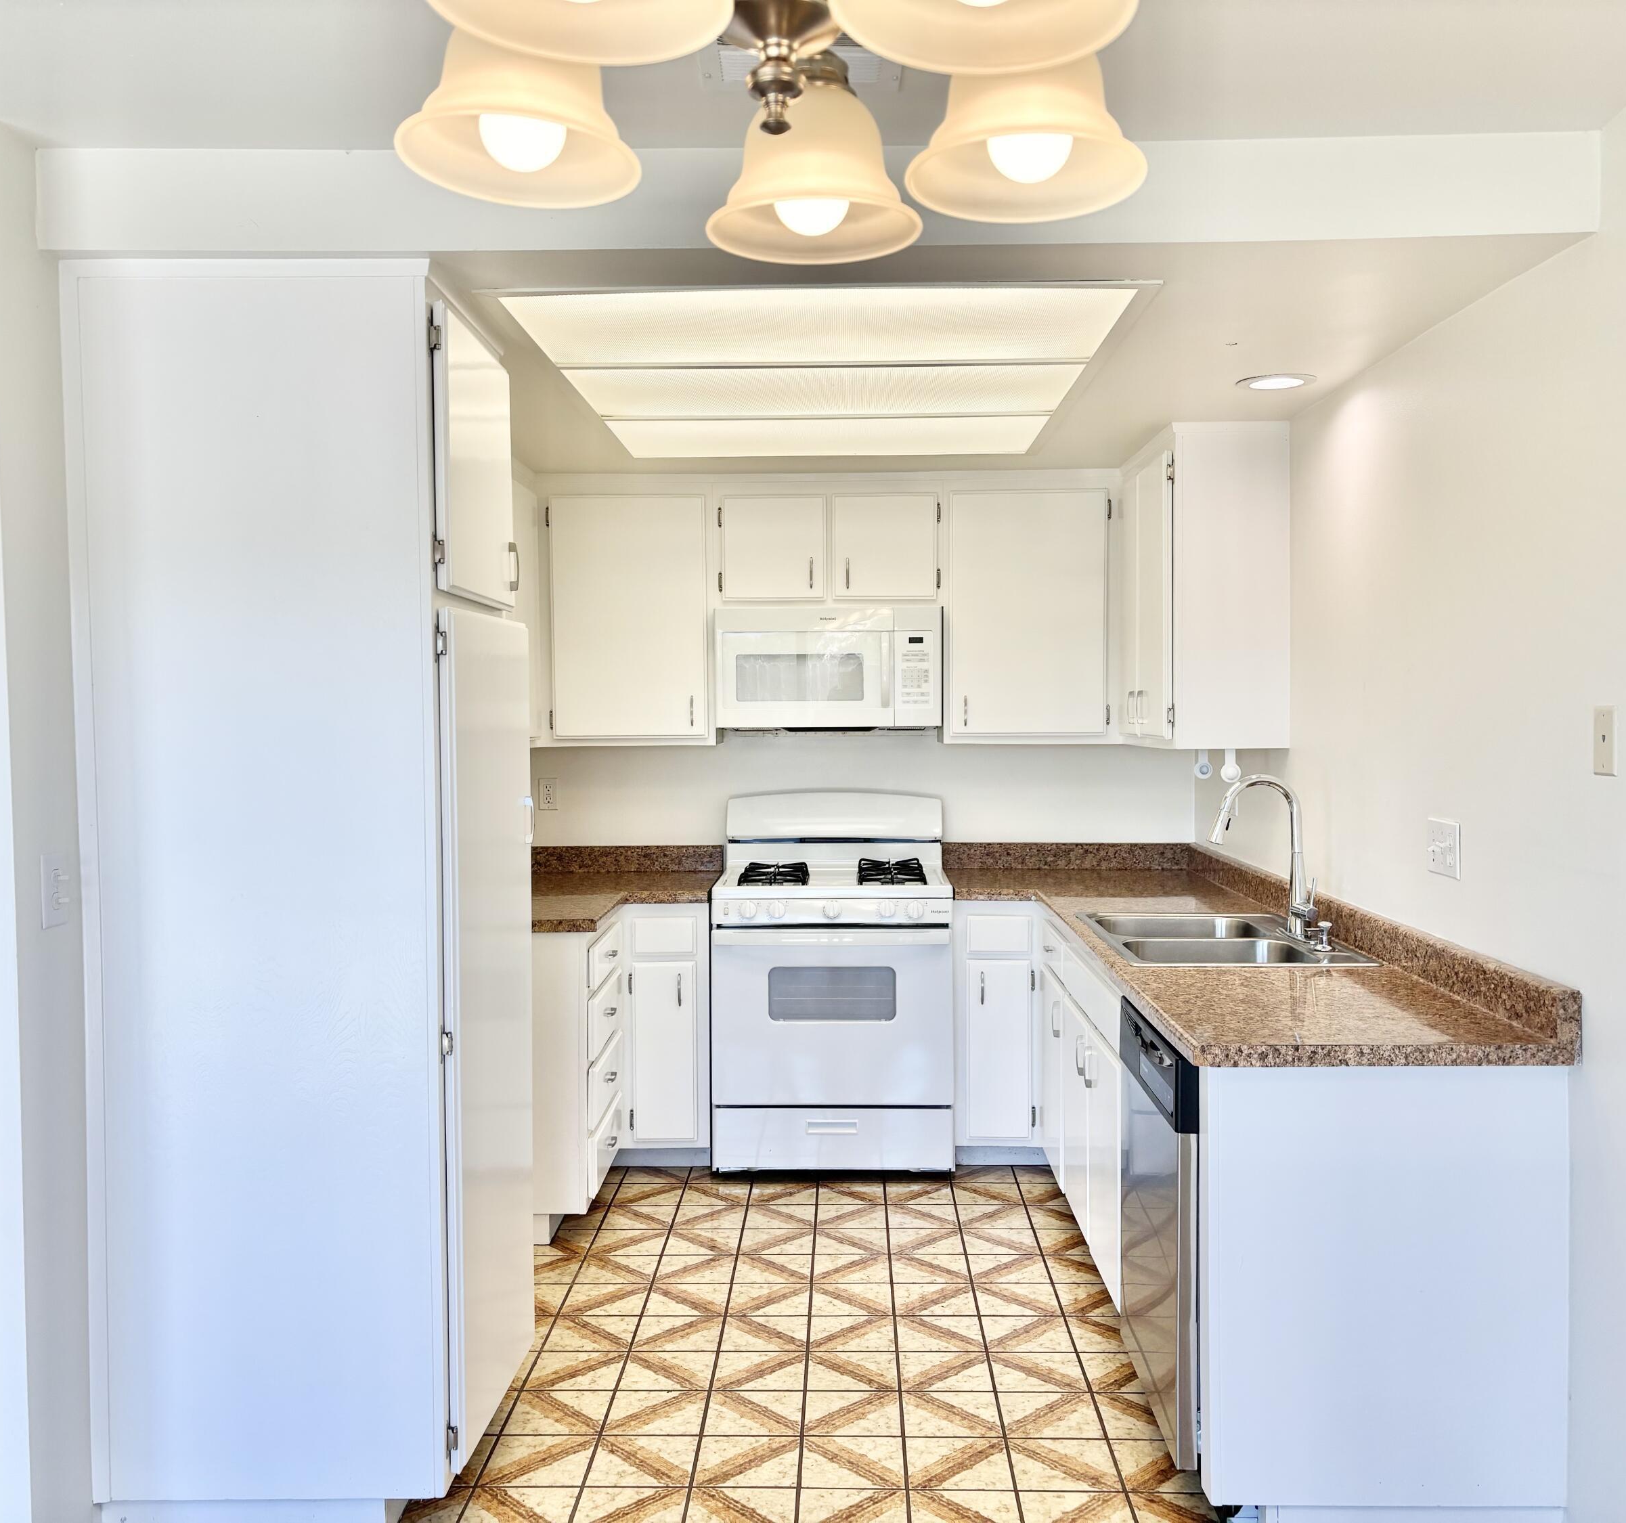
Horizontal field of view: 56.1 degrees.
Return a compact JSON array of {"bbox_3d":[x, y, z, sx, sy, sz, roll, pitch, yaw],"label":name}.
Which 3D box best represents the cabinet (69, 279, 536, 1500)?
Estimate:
[{"bbox_3d":[-0.947,0.236,2.947,0.655,2.222,0.570,0,2,1],"label":"cabinet"}]

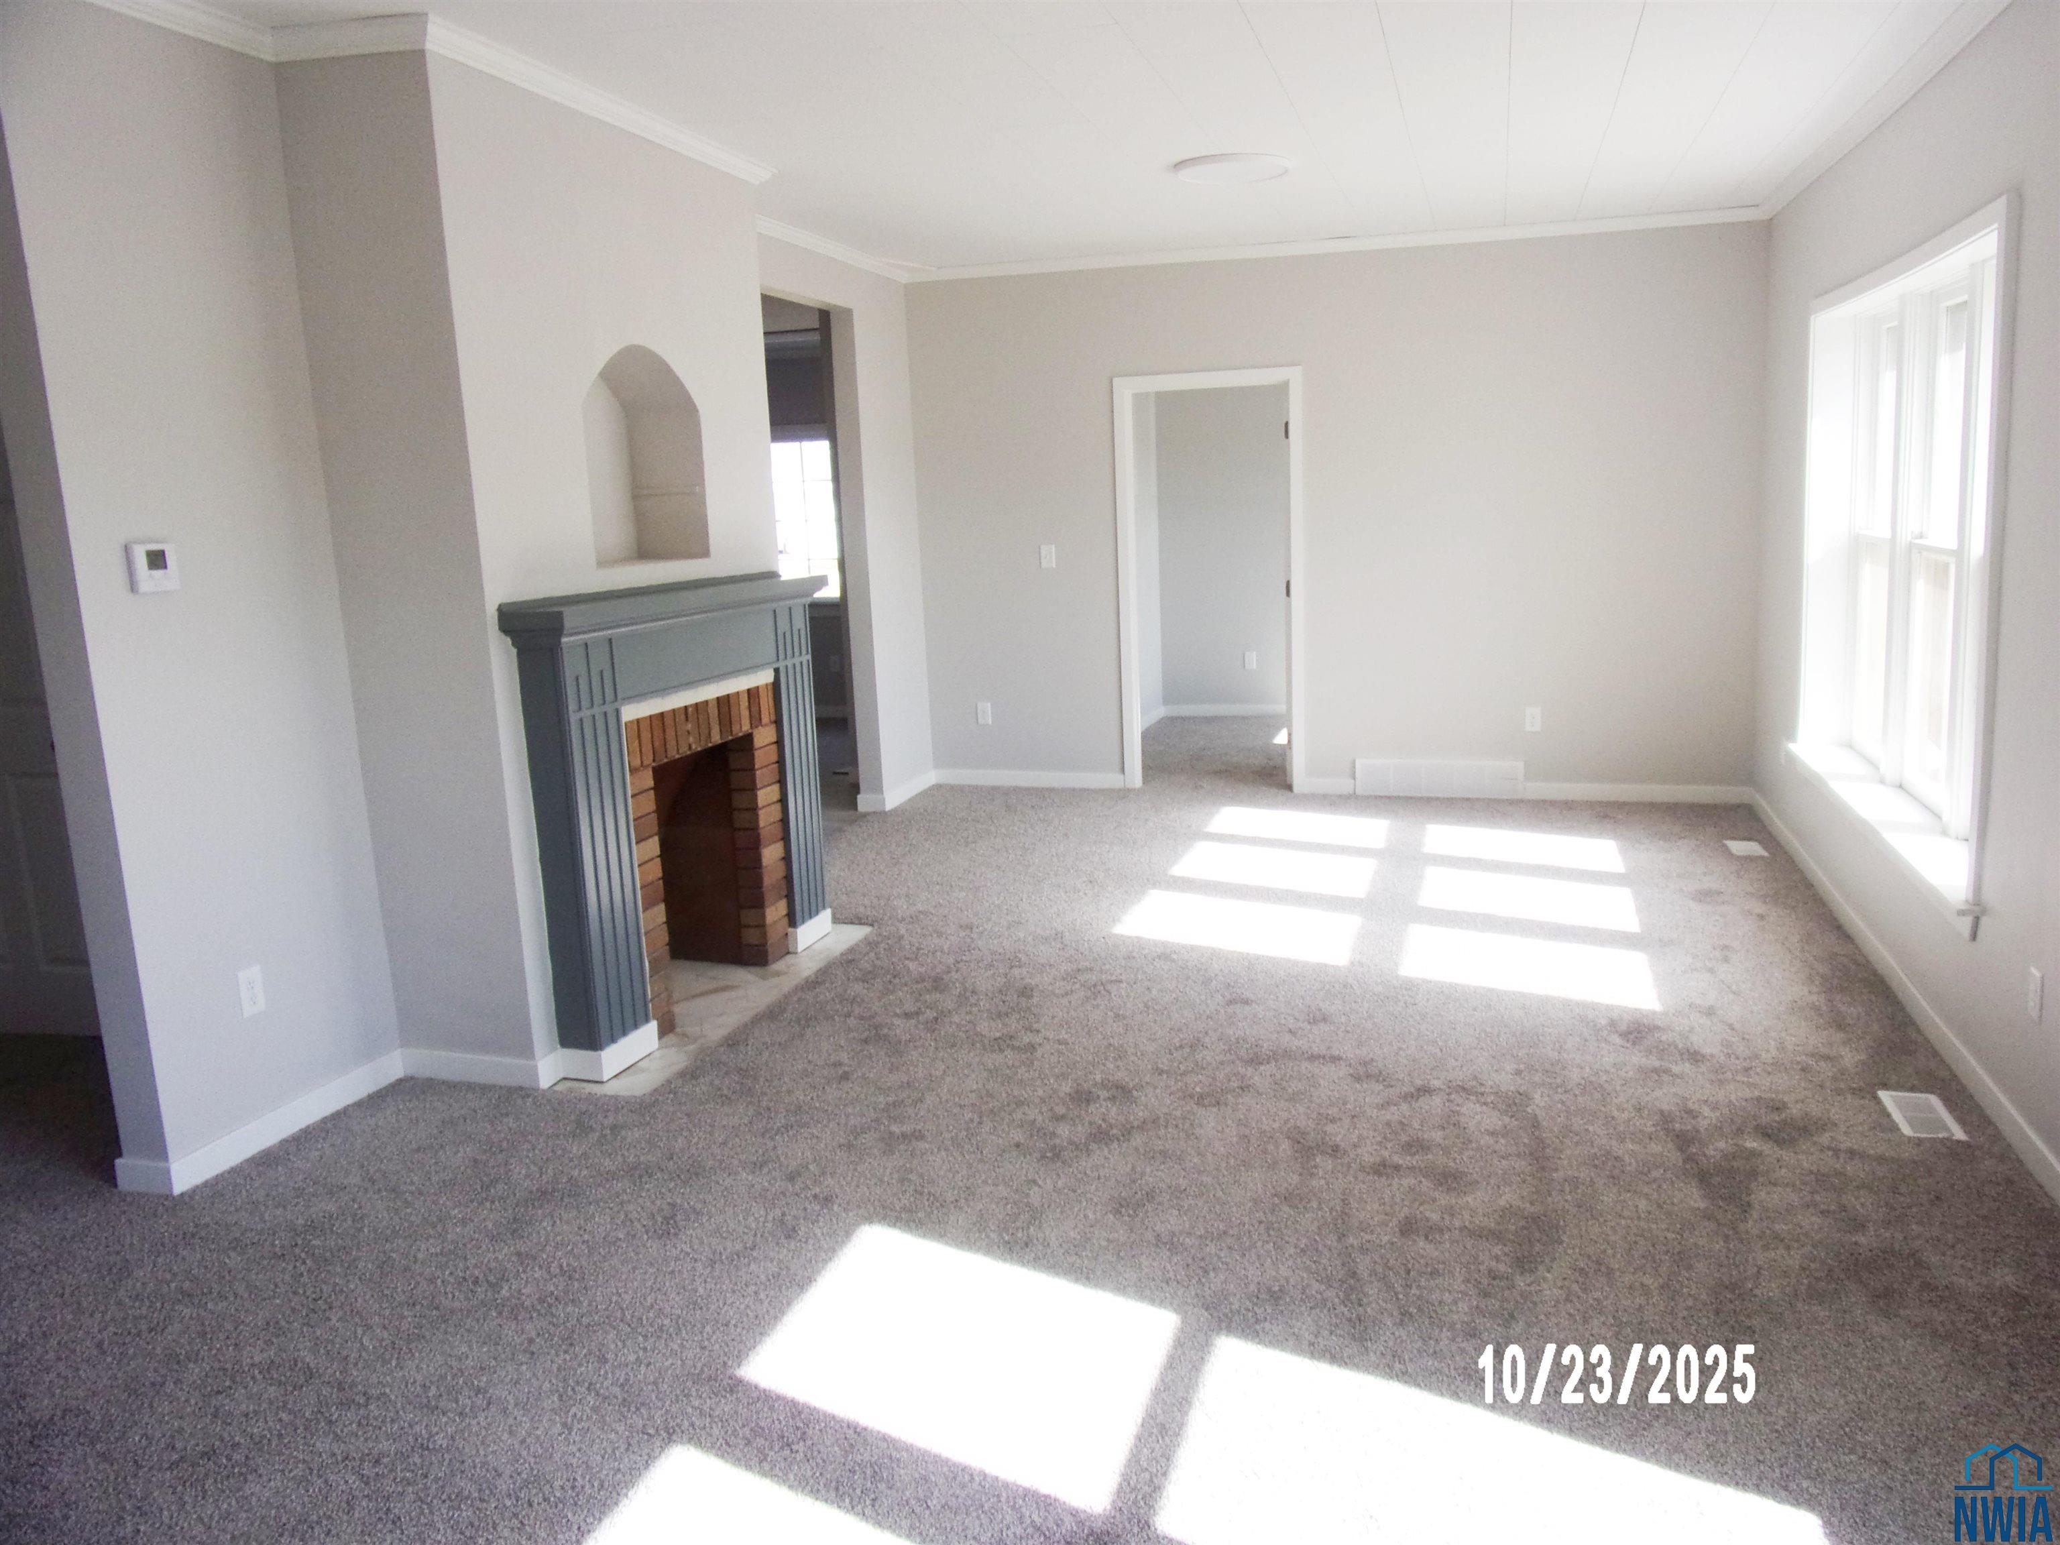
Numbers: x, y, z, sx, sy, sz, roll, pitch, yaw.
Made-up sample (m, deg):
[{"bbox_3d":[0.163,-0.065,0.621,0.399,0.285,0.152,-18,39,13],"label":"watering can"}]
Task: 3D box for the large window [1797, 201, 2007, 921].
[{"bbox_3d":[2.683,-0.688,4.379,0.213,1.705,2.323,1,11,18],"label":"large window"}]

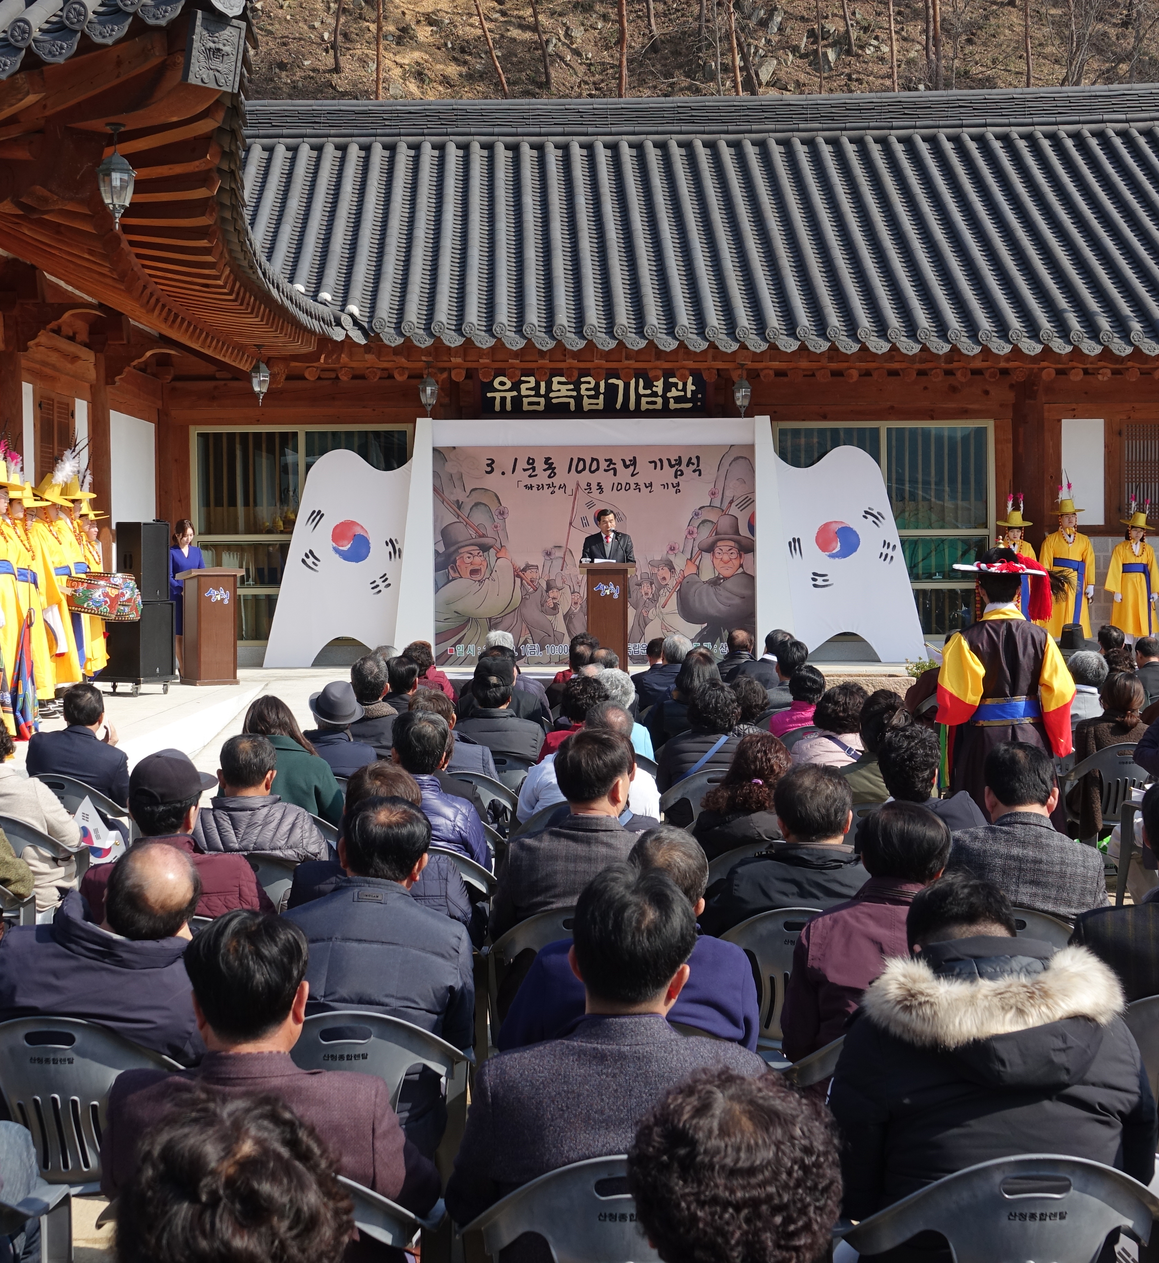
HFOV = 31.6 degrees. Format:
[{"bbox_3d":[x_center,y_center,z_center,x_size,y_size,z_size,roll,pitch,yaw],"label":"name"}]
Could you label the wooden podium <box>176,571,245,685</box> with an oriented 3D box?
[{"bbox_3d":[-3.644,-0.056,20.336,0.550,1.140,0.500,-2,2,-30],"label":"wooden podium"}]

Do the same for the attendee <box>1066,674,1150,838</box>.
[{"bbox_3d":[2.728,0.758,10.531,0.500,1.170,0.700,-1,2,-2],"label":"attendee"}]

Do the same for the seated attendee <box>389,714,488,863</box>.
[{"bbox_3d":[-0.515,0.900,7.211,0.520,1.250,0.780,0,2,0],"label":"seated attendee"}]

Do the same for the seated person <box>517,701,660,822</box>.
[{"bbox_3d":[0.059,0.850,8.082,0.550,1.200,0.700,-1,2,0],"label":"seated person"}]

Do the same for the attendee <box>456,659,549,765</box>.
[{"bbox_3d":[-0.416,0.783,11.177,0.520,1.280,0.780,-1,2,2],"label":"attendee"}]

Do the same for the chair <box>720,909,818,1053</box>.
[{"bbox_3d":[0.630,1.172,6.093,0.570,0.800,0.560,-1,2,-1],"label":"chair"}]

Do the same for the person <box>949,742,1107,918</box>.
[{"bbox_3d":[1.240,0.929,5.971,0.520,1.250,0.780,0,2,3],"label":"person"}]

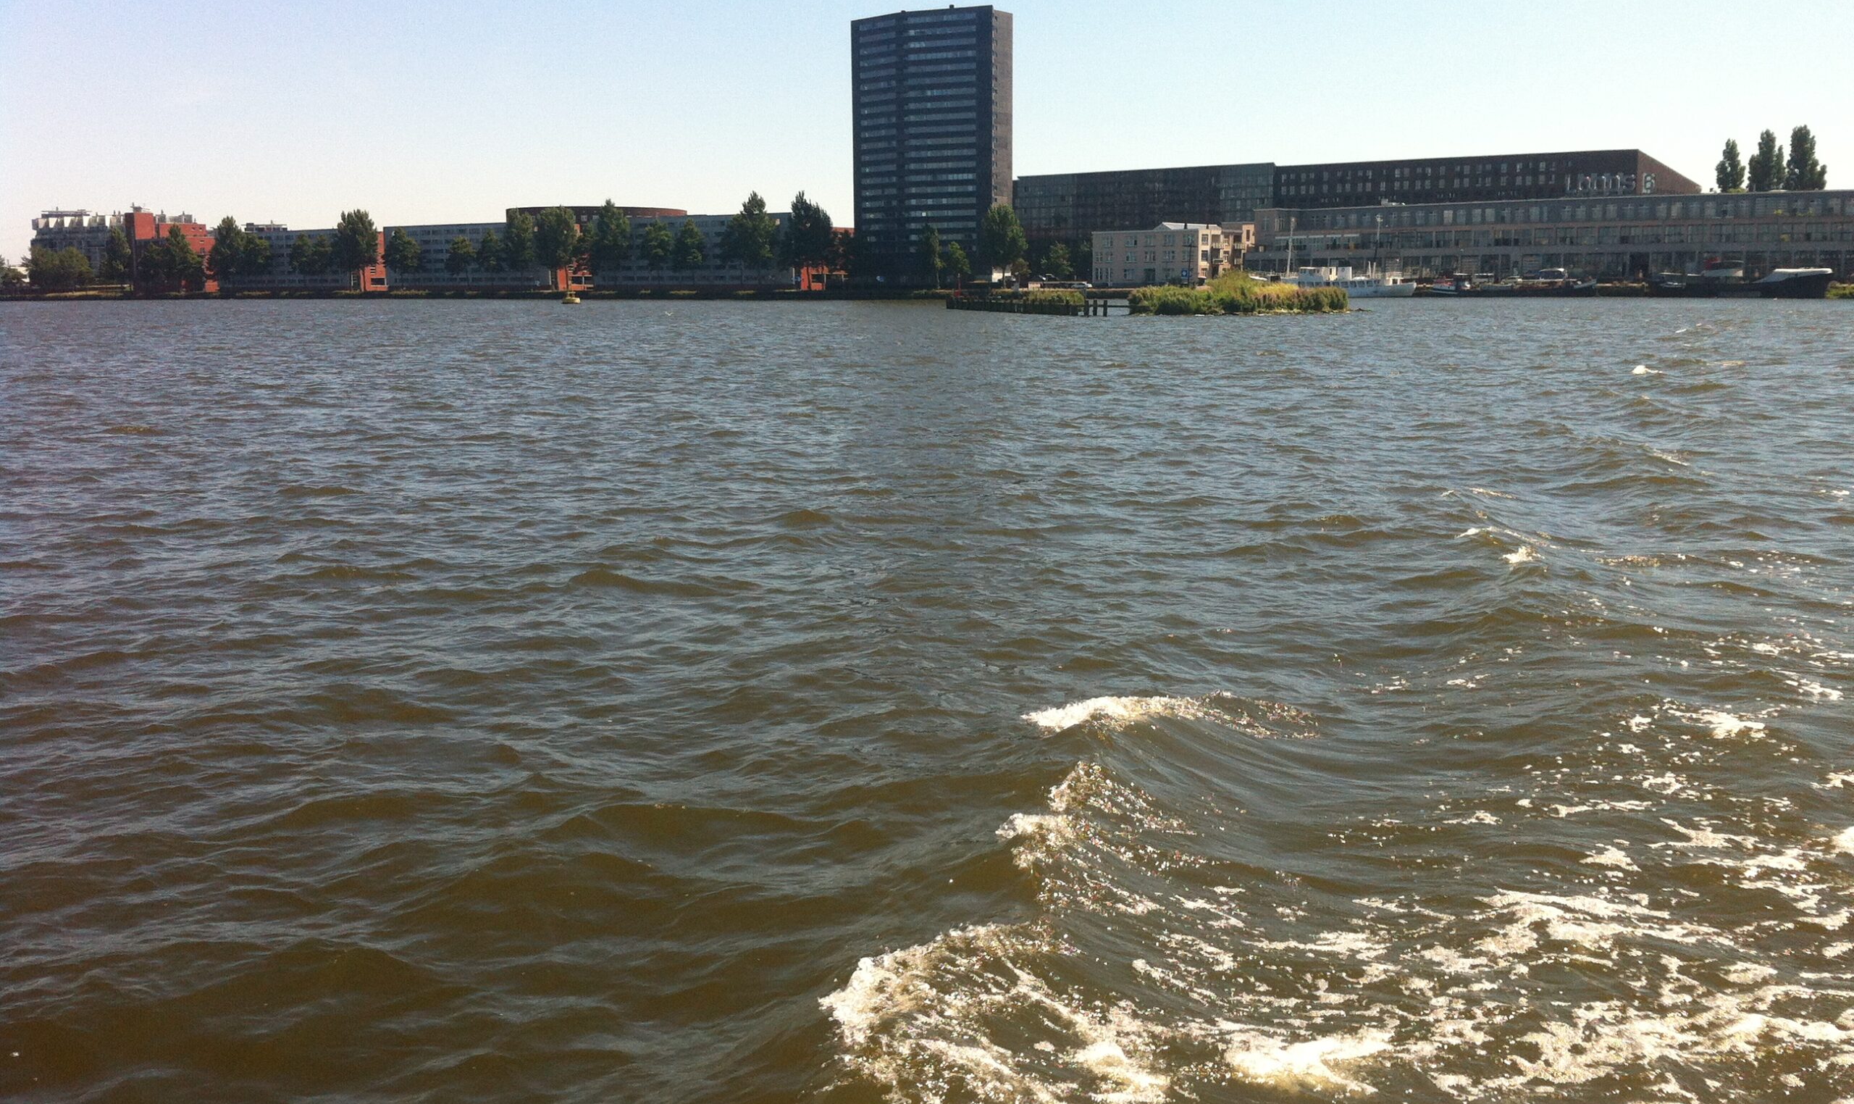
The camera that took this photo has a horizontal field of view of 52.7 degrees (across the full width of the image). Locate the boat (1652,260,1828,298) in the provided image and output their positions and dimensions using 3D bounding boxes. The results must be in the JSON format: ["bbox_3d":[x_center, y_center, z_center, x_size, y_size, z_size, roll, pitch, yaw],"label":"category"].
[{"bbox_3d":[129.130,-43.430,297.800,27.670,5.930,5.300,6,11,38],"label":"boat"}]

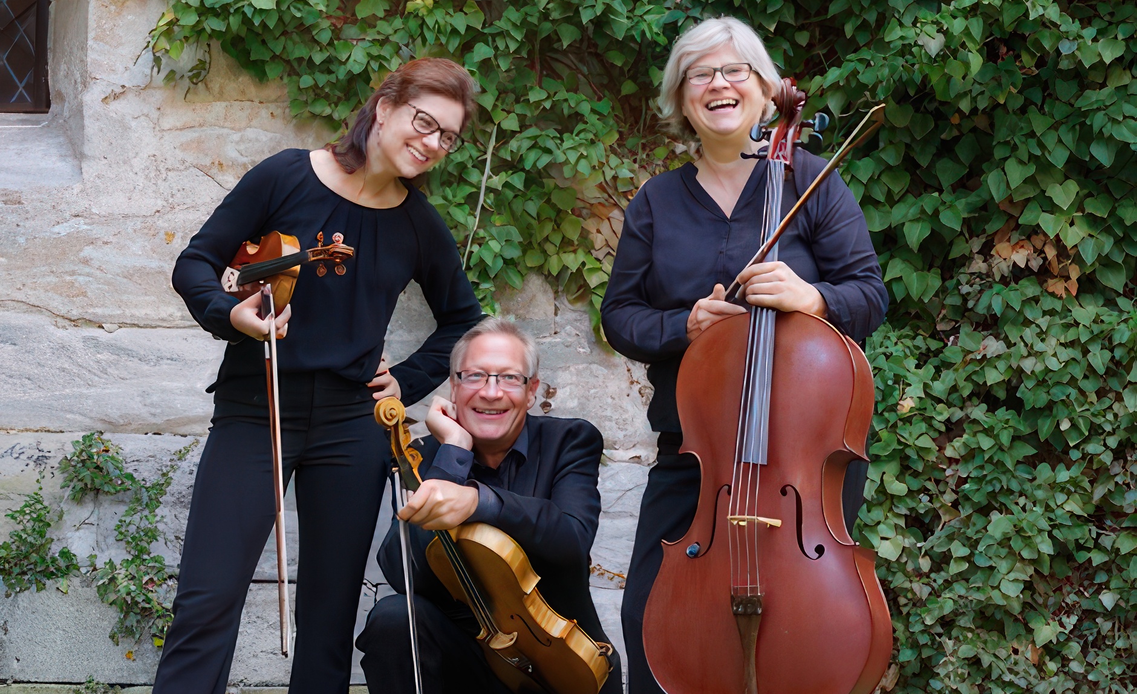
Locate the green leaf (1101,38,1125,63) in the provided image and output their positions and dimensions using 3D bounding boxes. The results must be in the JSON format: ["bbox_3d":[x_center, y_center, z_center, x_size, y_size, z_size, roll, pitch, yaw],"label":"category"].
[{"bbox_3d":[1.168,-0.635,5.080,0.055,0.055,0.020,1,-17,0],"label":"green leaf"}]

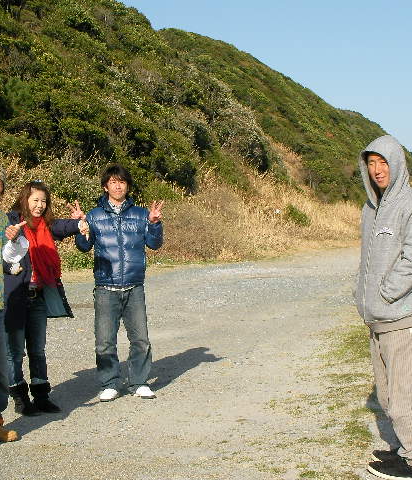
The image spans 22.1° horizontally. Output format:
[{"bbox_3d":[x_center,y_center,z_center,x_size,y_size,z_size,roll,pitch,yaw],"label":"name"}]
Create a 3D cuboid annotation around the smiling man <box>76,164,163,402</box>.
[{"bbox_3d":[-0.645,0.313,7.840,0.640,1.735,0.400,0,1,-7],"label":"smiling man"}]

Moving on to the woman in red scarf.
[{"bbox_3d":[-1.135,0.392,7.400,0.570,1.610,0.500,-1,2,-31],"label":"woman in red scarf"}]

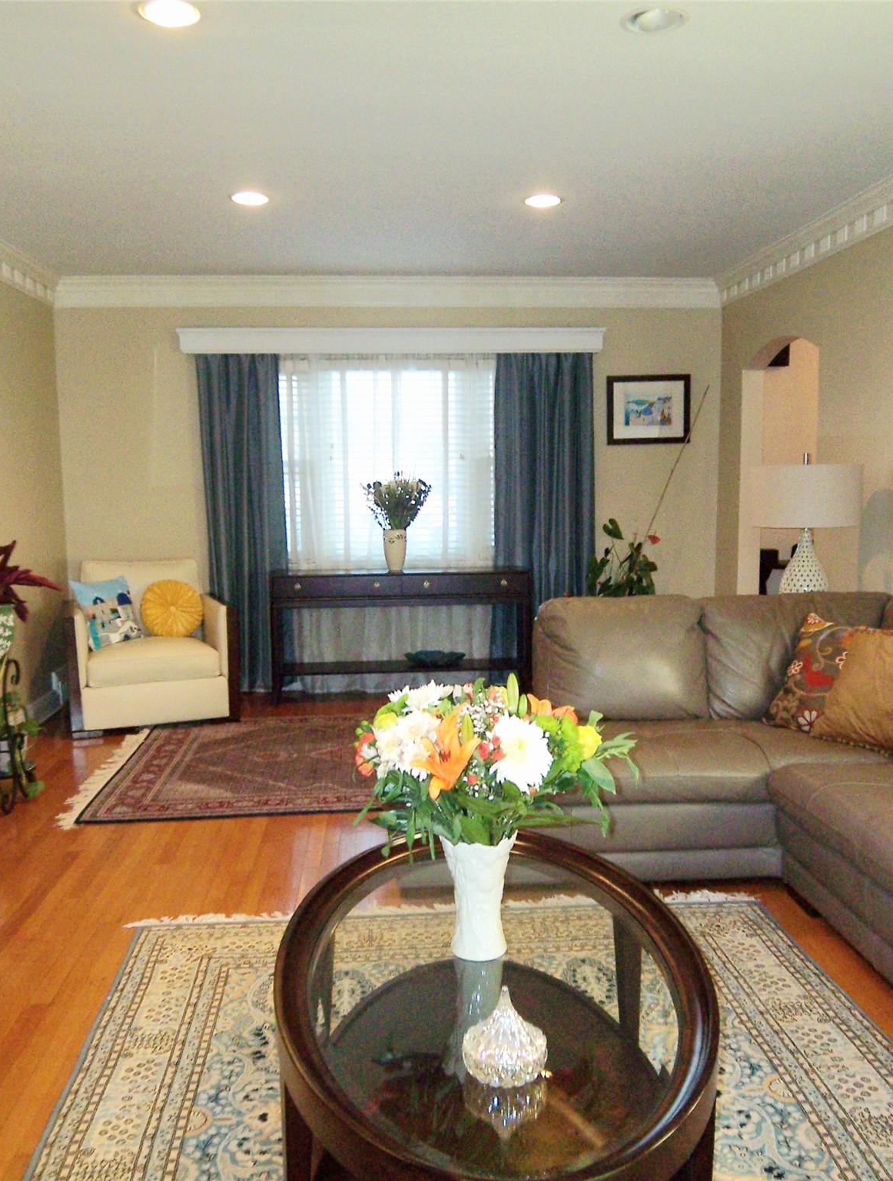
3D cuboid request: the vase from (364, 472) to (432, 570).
[{"bbox_3d":[-0.291,-0.410,6.238,0.400,0.600,0.360,-1,6,-4],"label":"vase"}]

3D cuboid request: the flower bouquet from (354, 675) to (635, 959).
[{"bbox_3d":[0.090,0.415,1.929,0.510,0.530,0.460,-1,6,-4],"label":"flower bouquet"}]

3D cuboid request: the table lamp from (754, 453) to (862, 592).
[{"bbox_3d":[1.565,-0.214,4.535,0.450,0.730,0.450,-1,6,-4],"label":"table lamp"}]

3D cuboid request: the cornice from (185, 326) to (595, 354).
[{"bbox_3d":[-0.316,-1.502,6.329,2.550,0.165,0.200,-1,6,-4],"label":"cornice"}]

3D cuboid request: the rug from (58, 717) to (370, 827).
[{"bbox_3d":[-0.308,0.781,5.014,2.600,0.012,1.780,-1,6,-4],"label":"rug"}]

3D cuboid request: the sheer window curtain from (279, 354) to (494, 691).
[{"bbox_3d":[-0.360,-0.407,6.445,1.400,2.060,0.100,-1,6,-4],"label":"sheer window curtain"}]

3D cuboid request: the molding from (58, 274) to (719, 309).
[{"bbox_3d":[-0.314,-1.817,6.365,4.080,0.190,0.120,-1,6,-4],"label":"molding"}]

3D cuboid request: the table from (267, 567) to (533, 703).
[{"bbox_3d":[-0.264,0.259,6.324,1.540,0.760,0.360,-1,6,-4],"label":"table"}]

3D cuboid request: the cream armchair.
[{"bbox_3d":[-1.679,0.269,5.907,0.840,0.860,0.840,-3,7,-19],"label":"cream armchair"}]

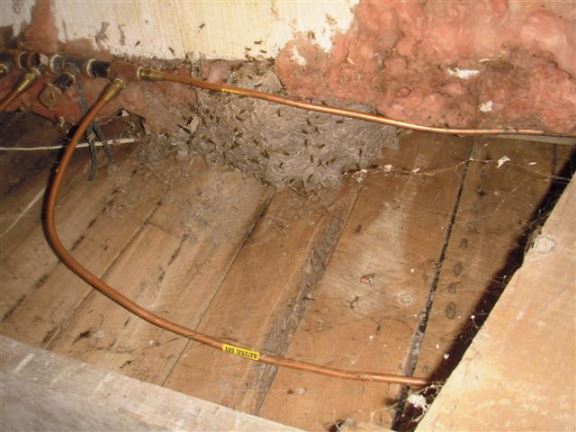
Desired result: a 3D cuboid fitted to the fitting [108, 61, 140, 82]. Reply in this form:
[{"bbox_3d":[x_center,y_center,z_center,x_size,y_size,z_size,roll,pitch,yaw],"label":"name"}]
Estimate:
[{"bbox_3d":[-0.277,-0.243,1.086,0.067,0.038,0.052,12,49,25],"label":"fitting"}]

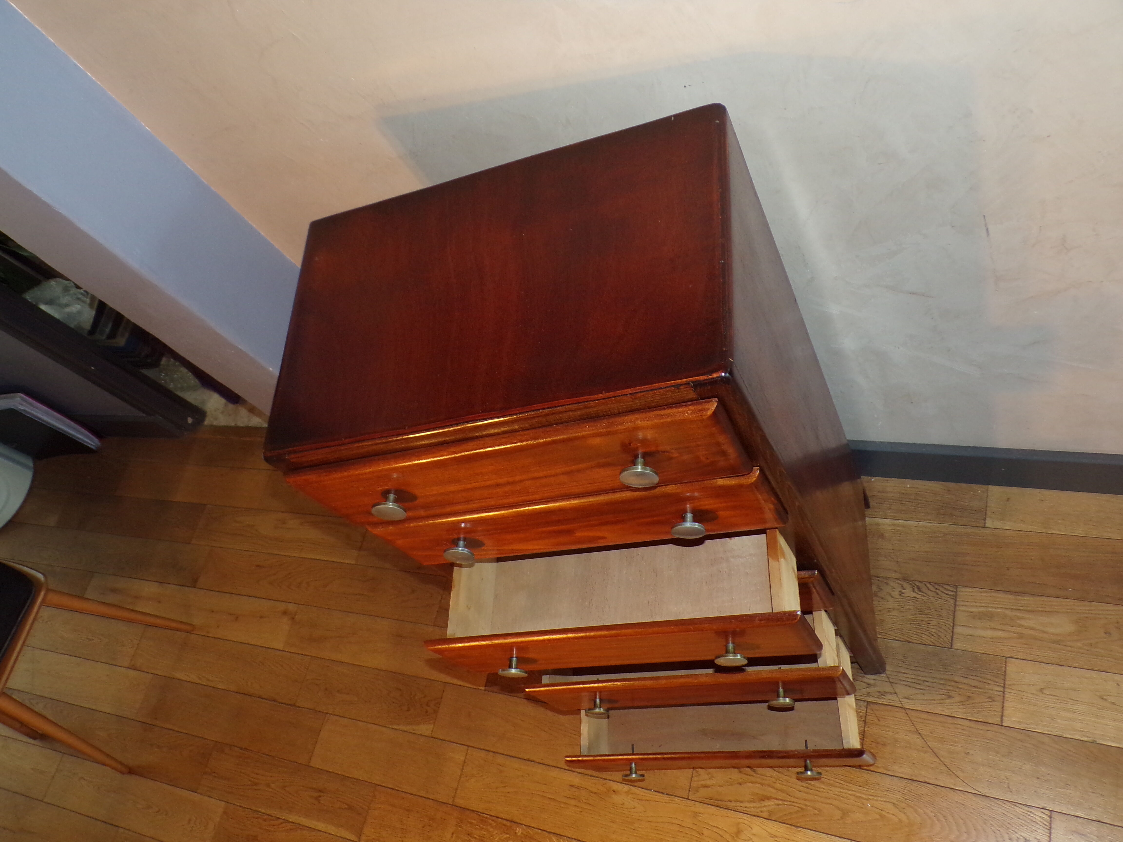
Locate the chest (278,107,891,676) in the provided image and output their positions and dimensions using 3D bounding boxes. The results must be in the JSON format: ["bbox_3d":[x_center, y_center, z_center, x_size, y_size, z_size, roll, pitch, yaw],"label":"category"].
[{"bbox_3d":[0.150,0.114,1.366,0.495,1.122,0.326,-10,60,22],"label":"chest"}]

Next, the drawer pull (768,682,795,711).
[{"bbox_3d":[0.309,0.389,1.272,0.036,0.036,0.023,-10,60,22],"label":"drawer pull"}]

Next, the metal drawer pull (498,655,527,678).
[{"bbox_3d":[-0.061,0.306,1.139,0.036,0.036,0.023,-10,60,22],"label":"metal drawer pull"}]

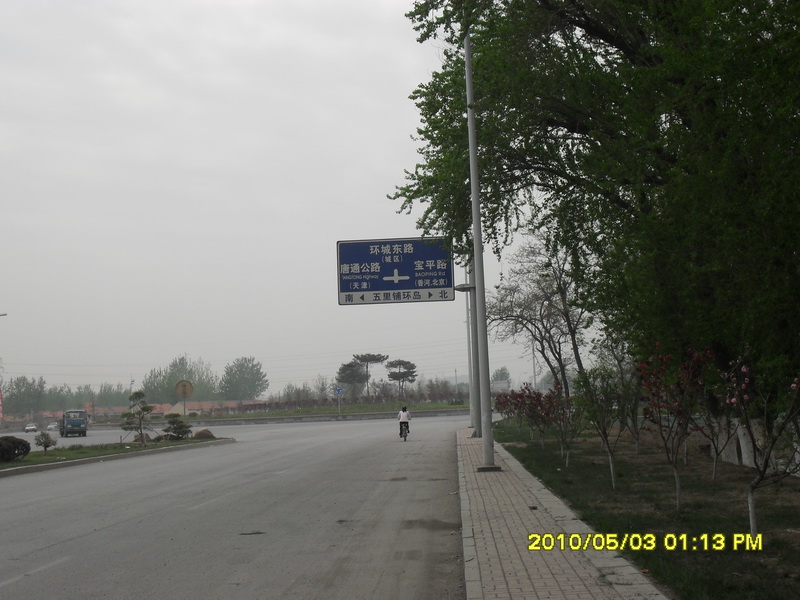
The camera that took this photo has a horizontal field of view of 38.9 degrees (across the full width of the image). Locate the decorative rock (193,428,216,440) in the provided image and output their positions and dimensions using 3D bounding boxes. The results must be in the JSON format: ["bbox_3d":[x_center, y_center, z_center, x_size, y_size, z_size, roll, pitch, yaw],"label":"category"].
[{"bbox_3d":[-10.359,7.113,60.000,1.272,0.609,0.950,-2,-5,3],"label":"decorative rock"}]

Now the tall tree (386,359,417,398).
[{"bbox_3d":[0.196,10.423,148.000,4.052,5.424,4.052,-2,-5,3],"label":"tall tree"}]

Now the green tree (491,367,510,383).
[{"bbox_3d":[30.400,25.371,340.000,6.155,10.809,6.155,-2,-5,3],"label":"green tree"}]

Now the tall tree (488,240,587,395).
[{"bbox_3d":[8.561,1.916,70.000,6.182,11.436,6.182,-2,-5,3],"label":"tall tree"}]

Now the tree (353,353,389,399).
[{"bbox_3d":[-3.790,10.129,148.000,4.705,6.273,4.705,-2,-5,3],"label":"tree"}]

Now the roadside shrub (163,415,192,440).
[{"bbox_3d":[-11.789,6.703,60.000,1.590,1.484,1.590,-2,-5,3],"label":"roadside shrub"}]

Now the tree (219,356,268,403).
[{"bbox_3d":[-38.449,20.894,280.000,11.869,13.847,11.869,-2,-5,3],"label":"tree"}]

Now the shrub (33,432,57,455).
[{"bbox_3d":[-13.461,5.440,43.000,0.835,0.968,0.835,-2,-5,3],"label":"shrub"}]

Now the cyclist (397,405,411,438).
[{"bbox_3d":[0.180,5.573,51.000,0.631,1.554,1.700,-2,-5,3],"label":"cyclist"}]

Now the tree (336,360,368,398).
[{"bbox_3d":[-6.175,10.521,148.000,4.248,5.228,4.248,-2,-5,3],"label":"tree"}]

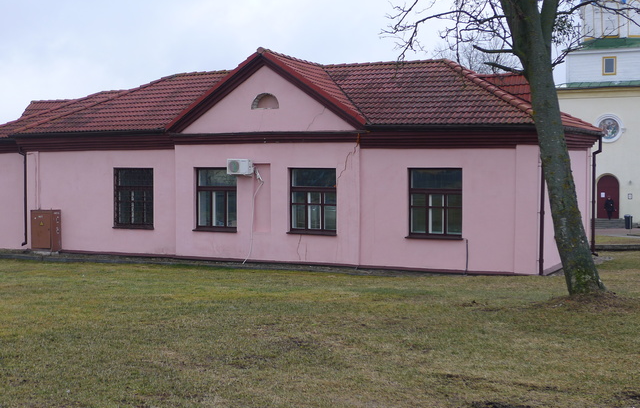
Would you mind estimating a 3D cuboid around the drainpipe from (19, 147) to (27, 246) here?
[{"bbox_3d":[-9.802,-0.248,30.613,0.130,3.300,0.280,1,2,25],"label":"drainpipe"}]

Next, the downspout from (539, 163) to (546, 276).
[{"bbox_3d":[5.640,0.343,23.453,0.130,3.000,0.140,1,2,25],"label":"downspout"}]

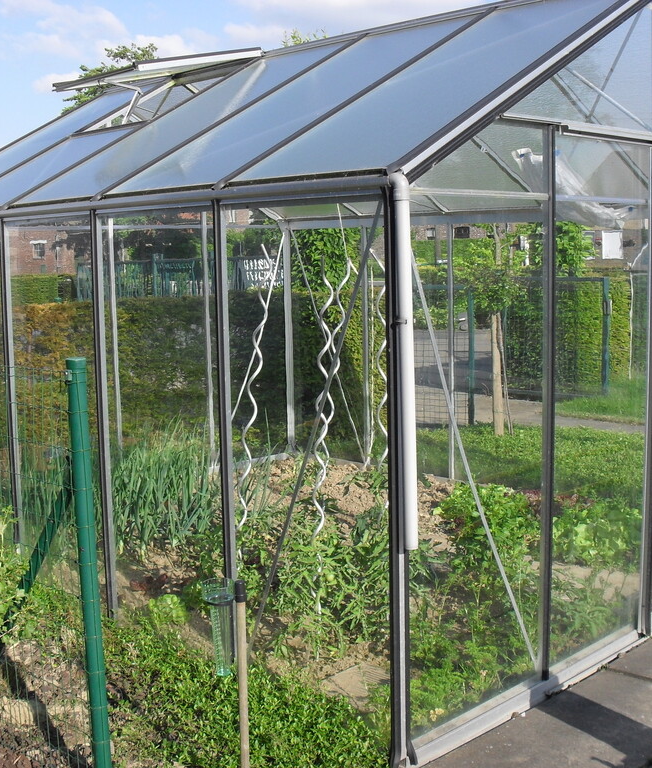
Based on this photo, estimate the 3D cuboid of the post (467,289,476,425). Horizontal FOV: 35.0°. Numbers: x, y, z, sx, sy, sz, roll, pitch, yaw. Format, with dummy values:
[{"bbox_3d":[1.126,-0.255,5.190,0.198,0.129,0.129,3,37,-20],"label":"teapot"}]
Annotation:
[{"bbox_3d":[1.257,-0.232,8.960,0.058,1.220,0.058,-1,7,0],"label":"post"}]

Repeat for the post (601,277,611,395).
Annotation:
[{"bbox_3d":[2.851,-0.484,10.550,0.060,1.230,0.060,-1,7,0],"label":"post"}]

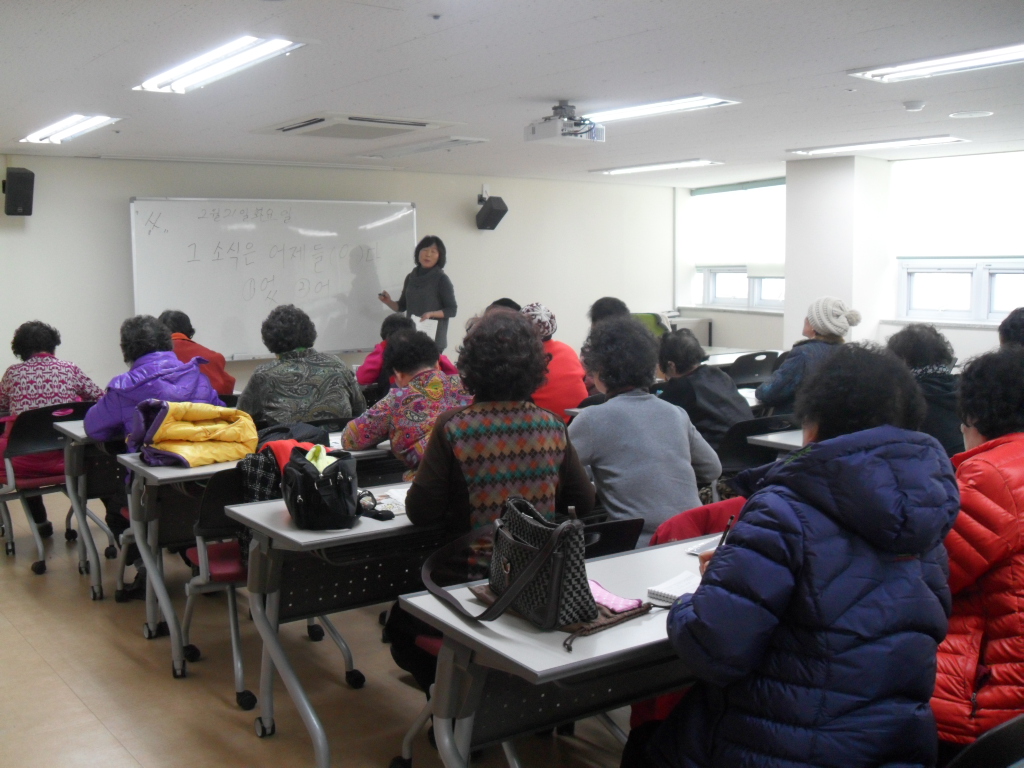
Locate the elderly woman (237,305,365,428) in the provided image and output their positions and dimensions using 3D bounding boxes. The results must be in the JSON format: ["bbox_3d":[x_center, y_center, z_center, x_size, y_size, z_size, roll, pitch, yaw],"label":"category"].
[{"bbox_3d":[-1.029,0.276,4.824,0.560,1.260,0.750,-5,8,-36],"label":"elderly woman"}]

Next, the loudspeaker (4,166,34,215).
[{"bbox_3d":[-3.298,-1.282,6.911,0.175,0.290,0.155,-5,26,-35],"label":"loudspeaker"}]

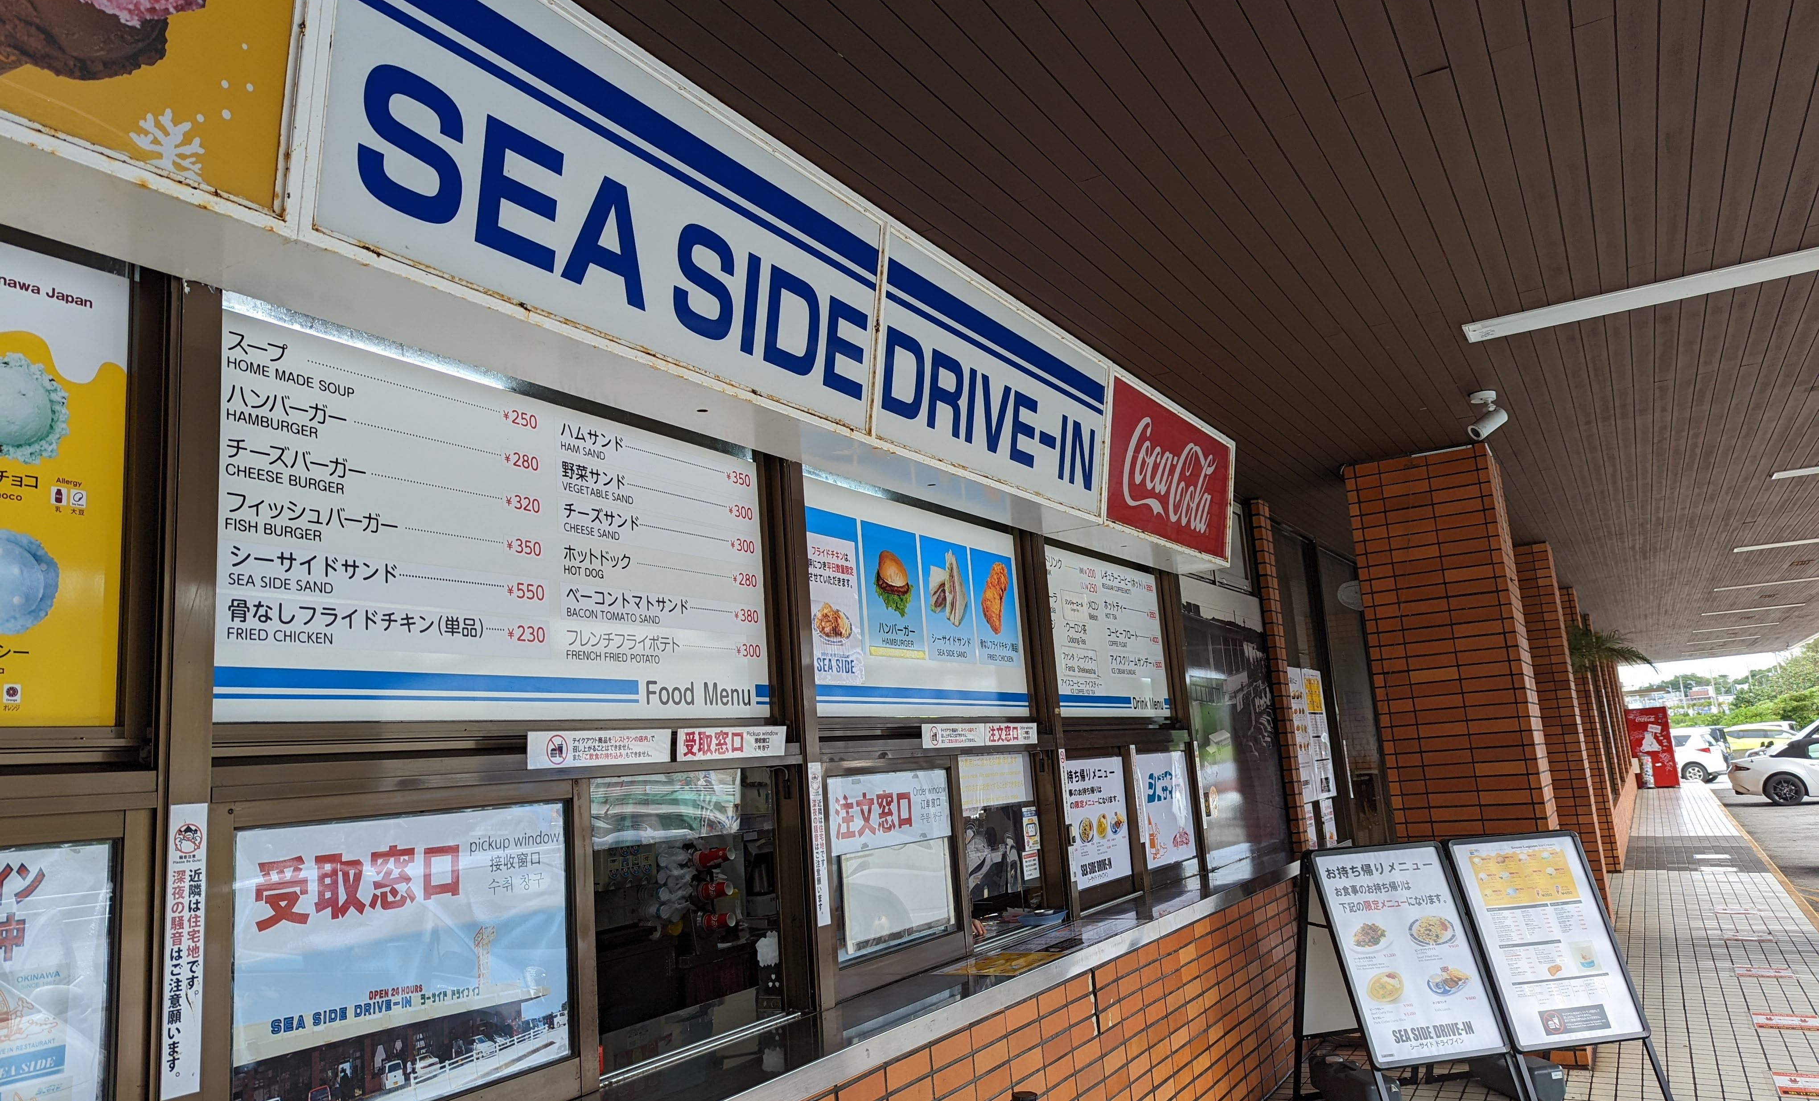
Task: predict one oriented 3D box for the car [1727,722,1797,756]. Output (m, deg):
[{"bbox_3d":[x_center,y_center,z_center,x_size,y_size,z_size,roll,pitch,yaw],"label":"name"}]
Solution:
[{"bbox_3d":[39.252,8.843,58.000,4.200,1.500,1.700,-10,-11,29],"label":"car"}]

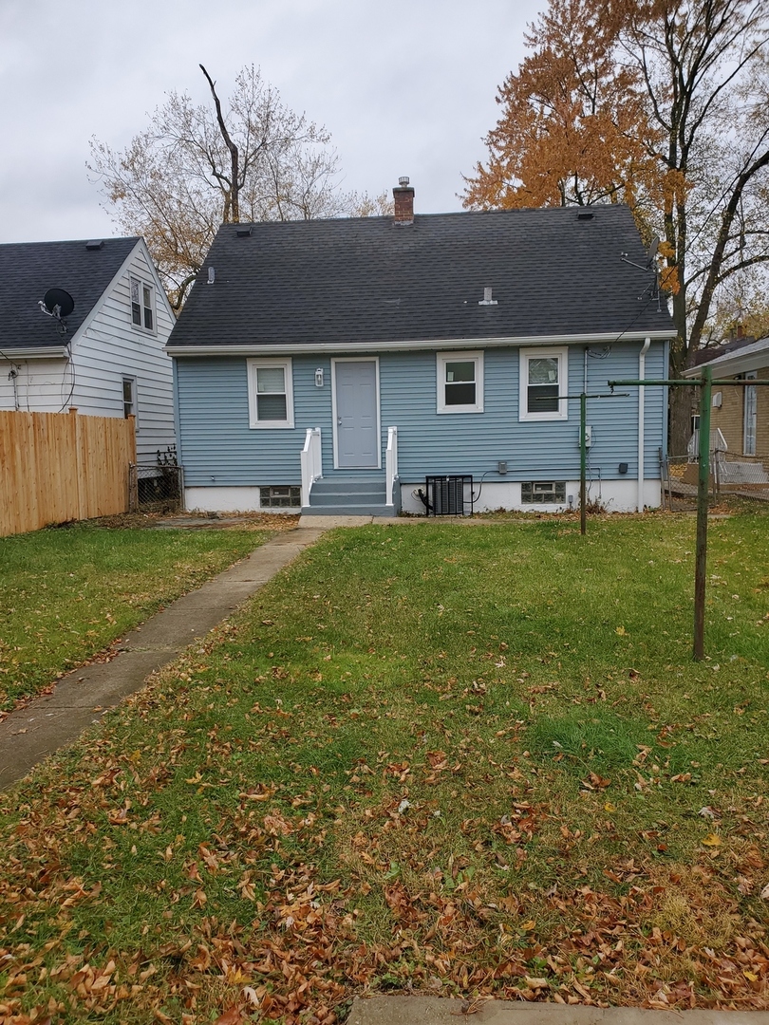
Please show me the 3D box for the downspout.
[{"bbox_3d":[4.721,-1.541,14.028,0.090,3.130,0.430,-1,7,6],"label":"downspout"}]

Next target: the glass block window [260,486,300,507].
[{"bbox_3d":[-2.046,-0.297,15.234,0.815,0.400,0.090,-1,7,6],"label":"glass block window"}]

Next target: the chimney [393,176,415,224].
[{"bbox_3d":[0.456,-7.116,17.661,0.470,1.100,0.470,-1,7,6],"label":"chimney"}]

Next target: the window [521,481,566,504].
[{"bbox_3d":[3.033,-0.370,14.675,0.830,0.405,0.090,-1,7,6],"label":"window"}]

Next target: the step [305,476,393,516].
[{"bbox_3d":[-0.567,-0.283,14.265,1.650,0.600,1.400,-1,7,6],"label":"step"}]

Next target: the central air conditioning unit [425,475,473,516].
[{"bbox_3d":[1.197,-0.326,14.119,0.810,0.720,0.740,-1,7,6],"label":"central air conditioning unit"}]

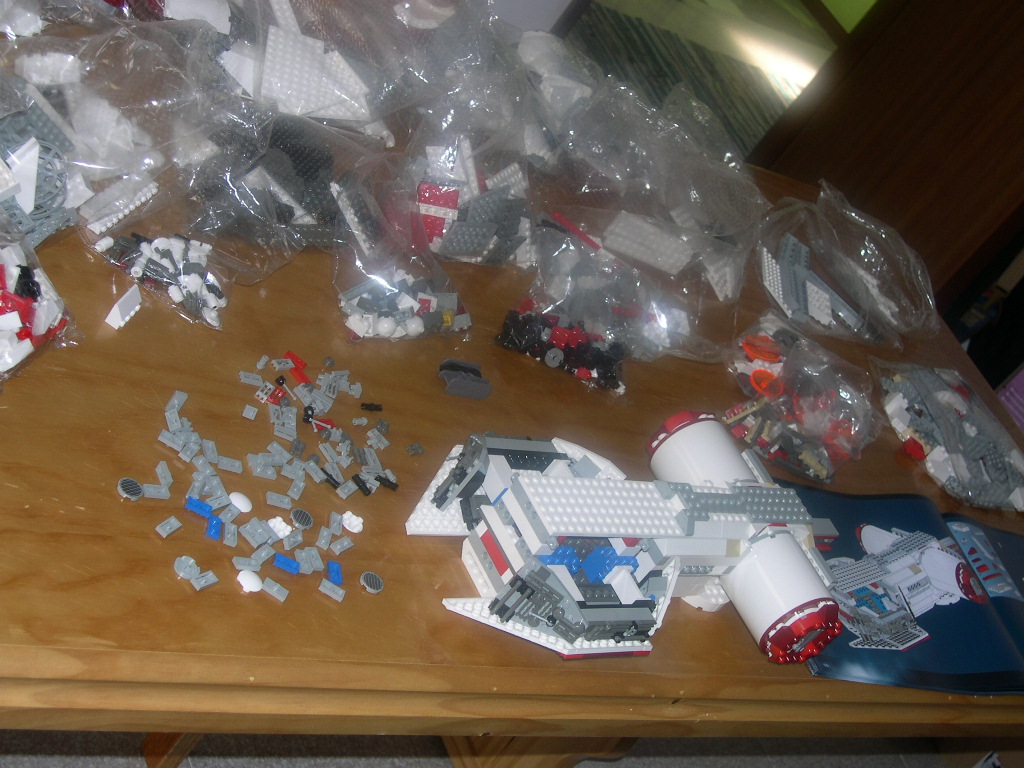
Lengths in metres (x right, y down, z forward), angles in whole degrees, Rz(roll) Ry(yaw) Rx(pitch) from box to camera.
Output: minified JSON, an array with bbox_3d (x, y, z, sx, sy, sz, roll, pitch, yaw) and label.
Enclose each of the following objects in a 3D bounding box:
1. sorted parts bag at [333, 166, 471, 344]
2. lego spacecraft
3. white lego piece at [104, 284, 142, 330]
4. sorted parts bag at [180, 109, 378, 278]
[{"bbox_3d":[-0.087,-0.104,1.308,0.120,0.054,0.170,-1,49,-48],"label":"sorted parts bag"},{"bbox_3d":[0.100,0.110,1.192,0.392,0.095,0.198,6,44,-43],"label":"lego spacecraft"},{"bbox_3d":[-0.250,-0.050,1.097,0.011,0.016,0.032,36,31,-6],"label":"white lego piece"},{"bbox_3d":[-0.170,-0.144,1.260,0.165,0.065,0.160,6,44,-43],"label":"sorted parts bag"}]

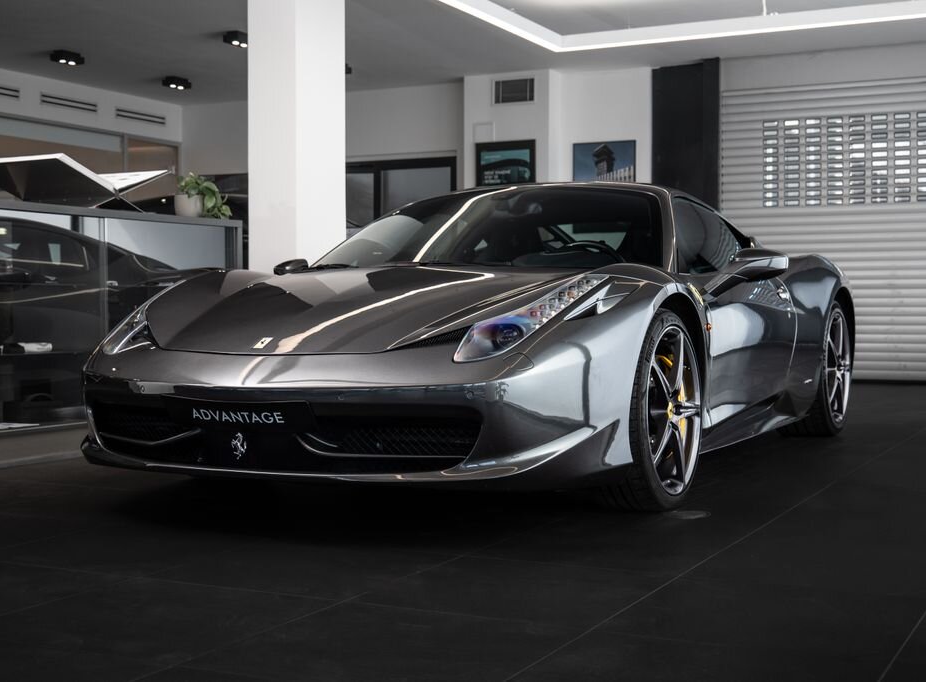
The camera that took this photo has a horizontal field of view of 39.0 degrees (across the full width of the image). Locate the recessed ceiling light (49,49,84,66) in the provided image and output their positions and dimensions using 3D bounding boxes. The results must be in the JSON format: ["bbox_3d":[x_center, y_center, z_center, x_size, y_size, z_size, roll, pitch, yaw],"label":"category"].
[{"bbox_3d":[-3.305,-2.367,10.934,0.140,0.085,0.240,1,2,27],"label":"recessed ceiling light"}]

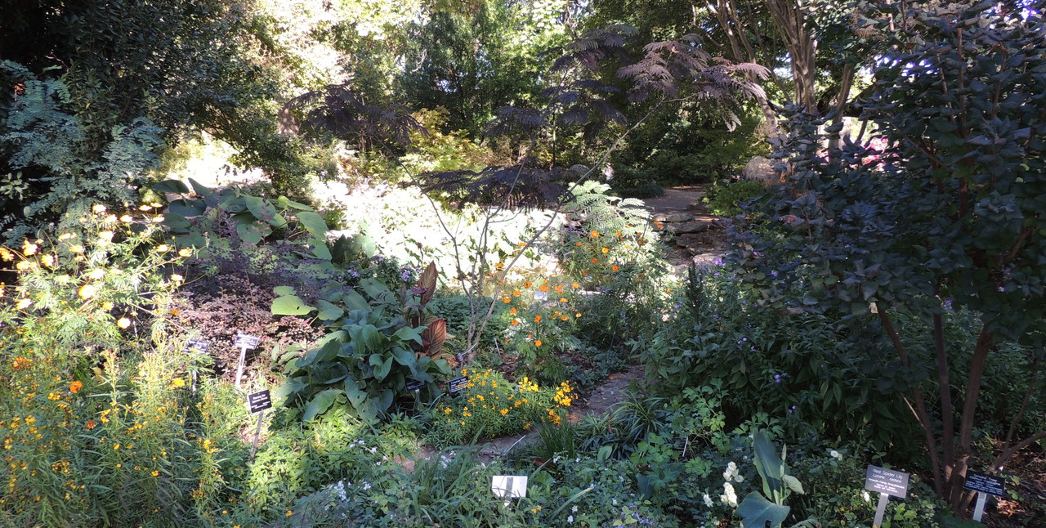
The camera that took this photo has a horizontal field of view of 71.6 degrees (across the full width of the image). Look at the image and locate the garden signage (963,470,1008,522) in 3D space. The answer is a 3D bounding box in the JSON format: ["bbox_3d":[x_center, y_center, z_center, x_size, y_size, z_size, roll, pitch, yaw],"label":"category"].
[{"bbox_3d":[1.910,0.974,3.000,0.135,0.189,0.045,6,11,33],"label":"garden signage"}]

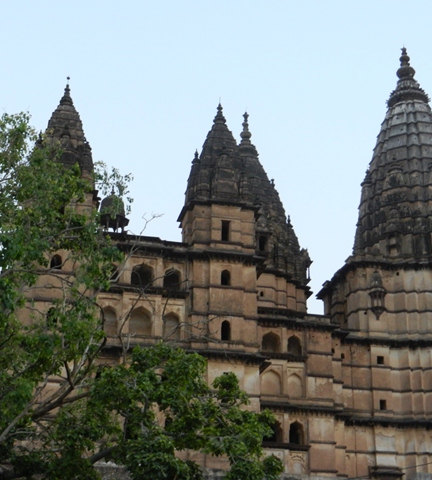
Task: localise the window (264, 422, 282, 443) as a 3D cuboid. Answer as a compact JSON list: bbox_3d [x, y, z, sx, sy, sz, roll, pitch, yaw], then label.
[{"bbox_3d":[5.809,19.548,100.554,2.115,2.497,0.500,6,-21,-15],"label":"window"}]

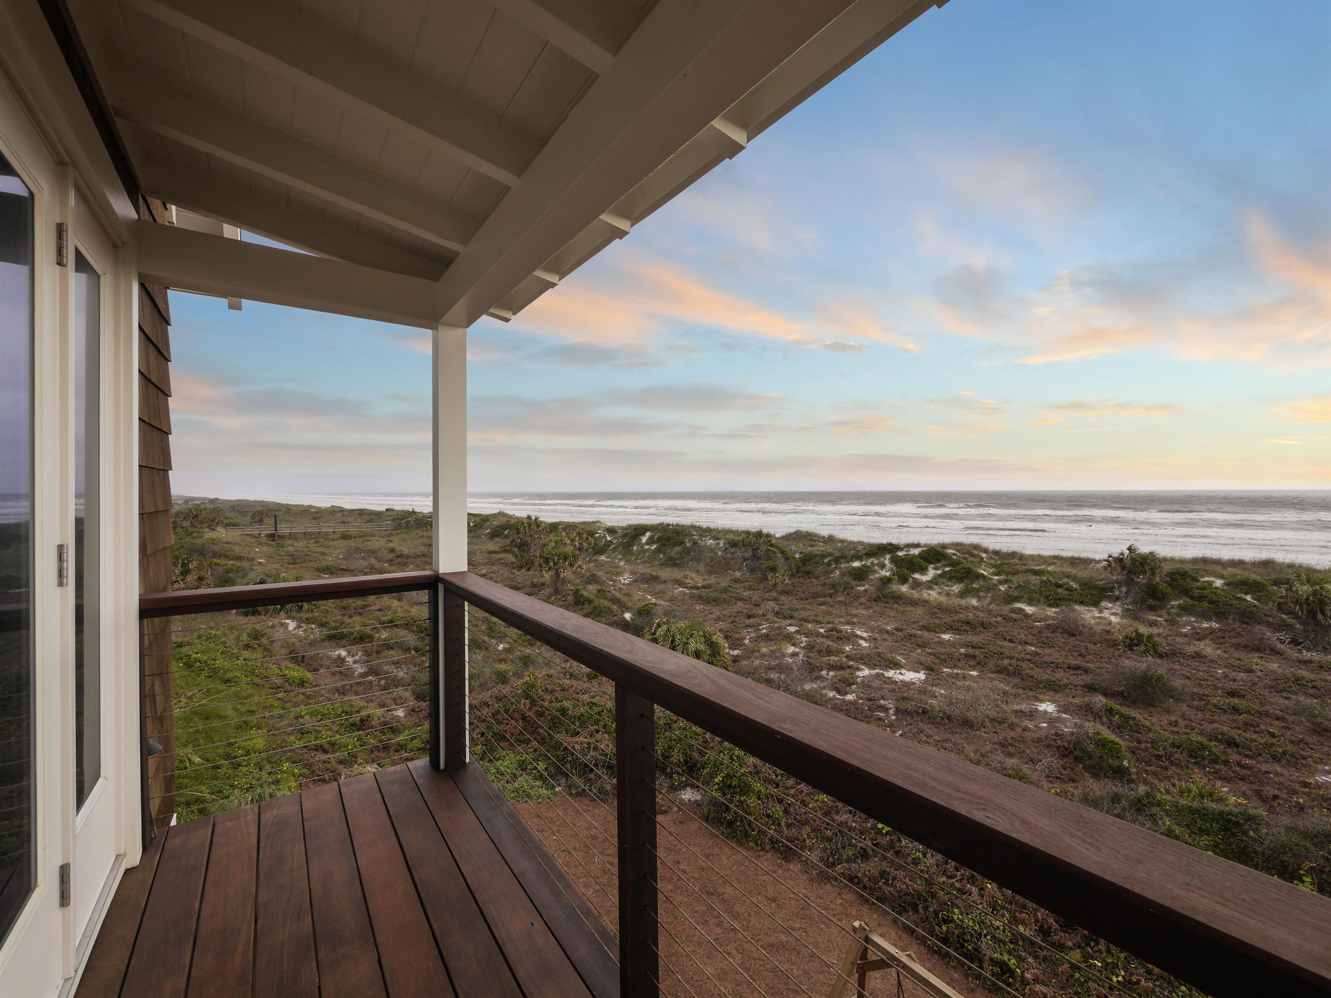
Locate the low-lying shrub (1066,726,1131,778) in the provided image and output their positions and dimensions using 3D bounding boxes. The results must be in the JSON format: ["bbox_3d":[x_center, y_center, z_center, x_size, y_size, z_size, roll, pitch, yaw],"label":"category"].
[{"bbox_3d":[8.950,5.170,11.150,1.080,0.820,1.000,0,1,39],"label":"low-lying shrub"}]

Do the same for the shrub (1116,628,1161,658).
[{"bbox_3d":[16.500,4.970,18.850,1.250,0.950,1.150,1,1,41],"label":"shrub"}]

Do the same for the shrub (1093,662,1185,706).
[{"bbox_3d":[13.100,5.070,14.950,1.940,0.900,1.600,1,1,42],"label":"shrub"}]

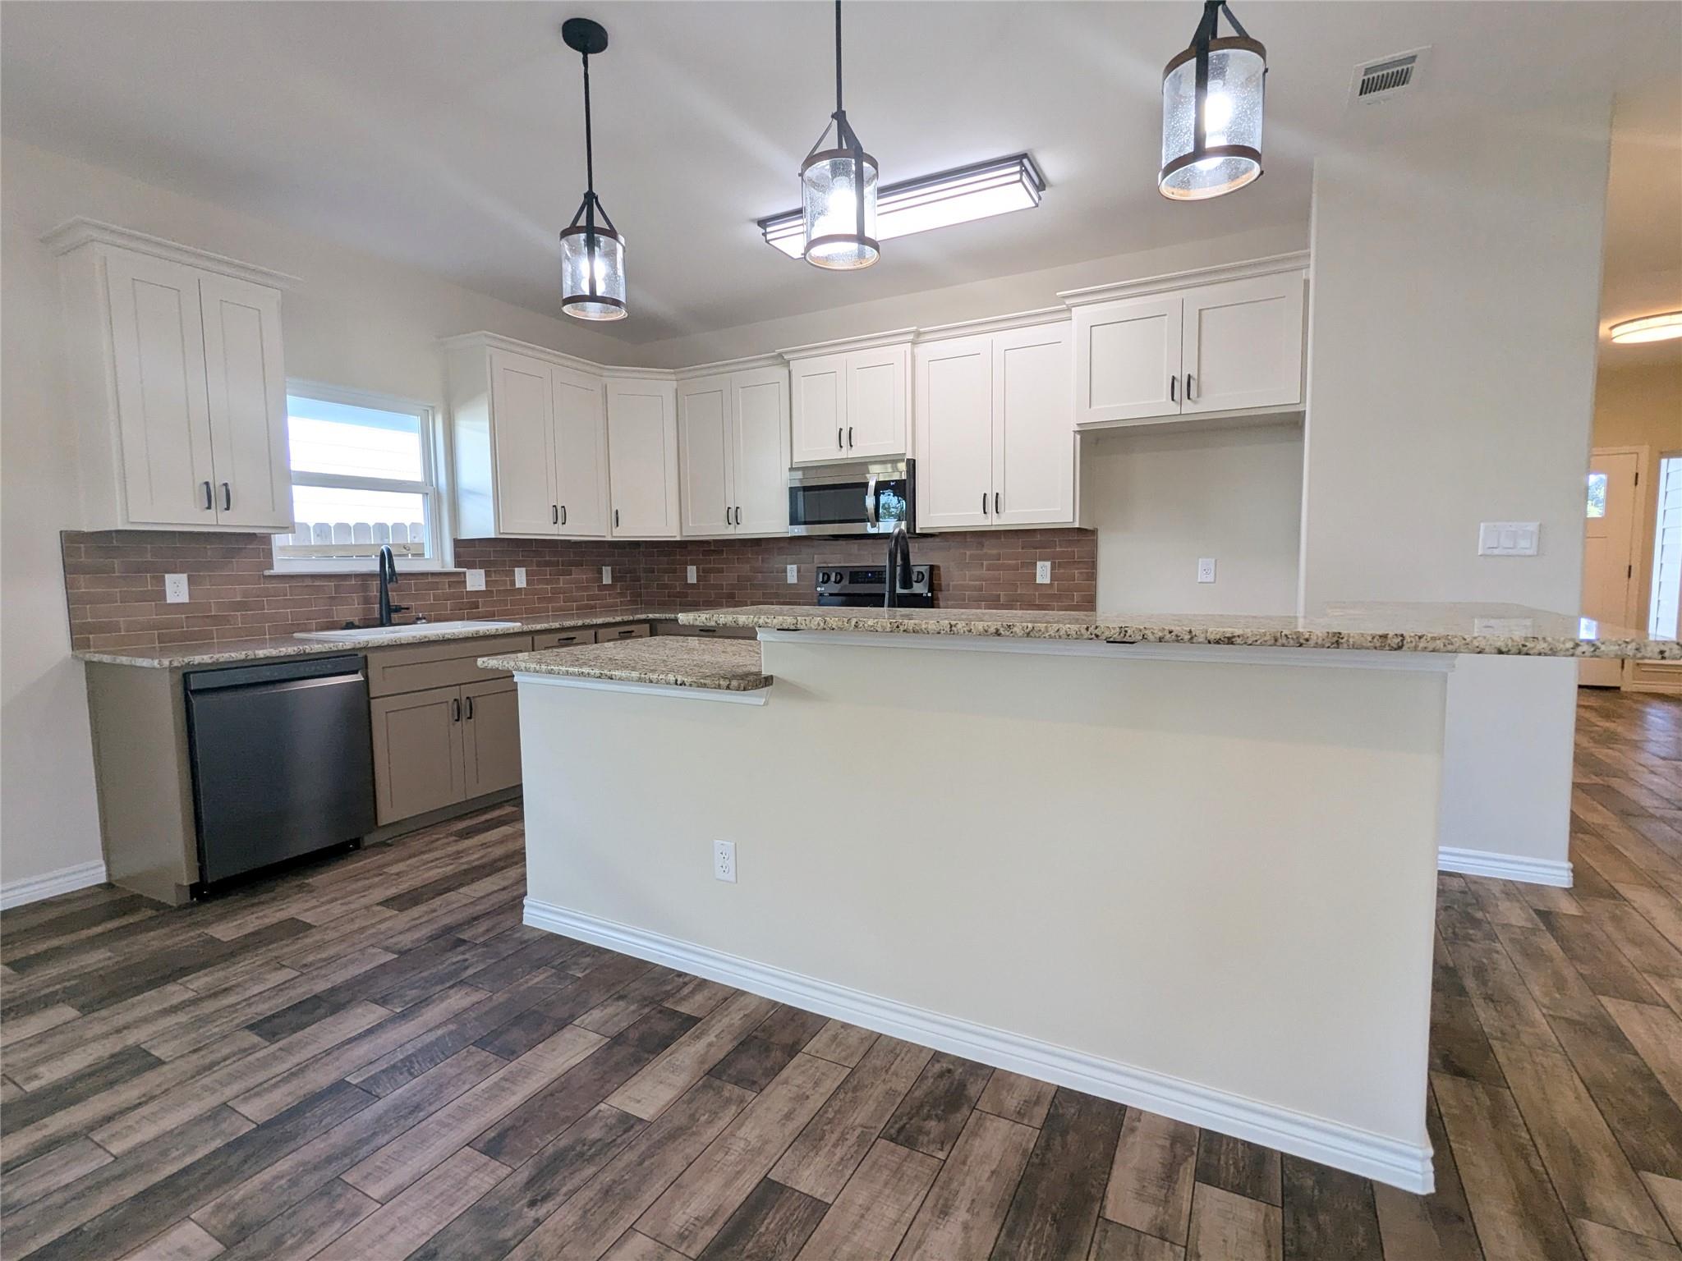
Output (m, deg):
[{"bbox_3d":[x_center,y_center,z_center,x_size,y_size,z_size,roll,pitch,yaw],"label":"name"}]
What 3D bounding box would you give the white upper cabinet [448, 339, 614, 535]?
[{"bbox_3d":[-1.795,-1.060,4.578,0.345,1.053,0.870,2,6,28],"label":"white upper cabinet"}]

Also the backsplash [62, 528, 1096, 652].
[{"bbox_3d":[-0.767,-0.227,3.533,3.184,0.452,3.100,2,6,28],"label":"backsplash"}]

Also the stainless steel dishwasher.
[{"bbox_3d":[-2.345,0.537,3.103,0.610,0.835,0.608,2,6,28],"label":"stainless steel dishwasher"}]

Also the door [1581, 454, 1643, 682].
[{"bbox_3d":[6.546,-0.531,7.076,0.920,2.050,0.050,2,6,28],"label":"door"}]

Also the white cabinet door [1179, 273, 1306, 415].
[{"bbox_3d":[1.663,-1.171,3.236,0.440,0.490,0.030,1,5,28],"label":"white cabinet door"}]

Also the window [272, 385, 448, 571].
[{"bbox_3d":[-2.412,-0.742,3.913,0.110,0.875,0.902,2,6,28],"label":"window"}]

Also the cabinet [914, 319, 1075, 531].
[{"bbox_3d":[0.833,-1.033,4.059,0.836,1.025,0.339,2,6,28],"label":"cabinet"}]

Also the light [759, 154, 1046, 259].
[{"bbox_3d":[0.235,-1.776,3.333,1.200,0.085,0.350,2,6,28],"label":"light"}]

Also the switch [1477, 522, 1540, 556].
[{"bbox_3d":[2.423,-0.330,2.817,0.165,0.118,0.012,2,6,28],"label":"switch"}]

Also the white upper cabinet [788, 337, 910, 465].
[{"bbox_3d":[0.120,-1.256,4.411,0.765,0.643,0.364,2,6,28],"label":"white upper cabinet"}]

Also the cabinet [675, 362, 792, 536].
[{"bbox_3d":[-0.583,-1.095,4.924,0.896,1.033,0.335,2,6,28],"label":"cabinet"}]

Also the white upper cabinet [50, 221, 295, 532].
[{"bbox_3d":[-2.586,-0.922,3.078,0.350,1.058,0.645,2,6,28],"label":"white upper cabinet"}]

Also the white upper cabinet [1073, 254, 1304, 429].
[{"bbox_3d":[1.594,-1.256,3.599,0.939,0.620,0.384,2,6,28],"label":"white upper cabinet"}]

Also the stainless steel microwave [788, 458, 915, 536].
[{"bbox_3d":[0.124,-0.749,4.517,0.755,0.400,0.430,2,6,28],"label":"stainless steel microwave"}]

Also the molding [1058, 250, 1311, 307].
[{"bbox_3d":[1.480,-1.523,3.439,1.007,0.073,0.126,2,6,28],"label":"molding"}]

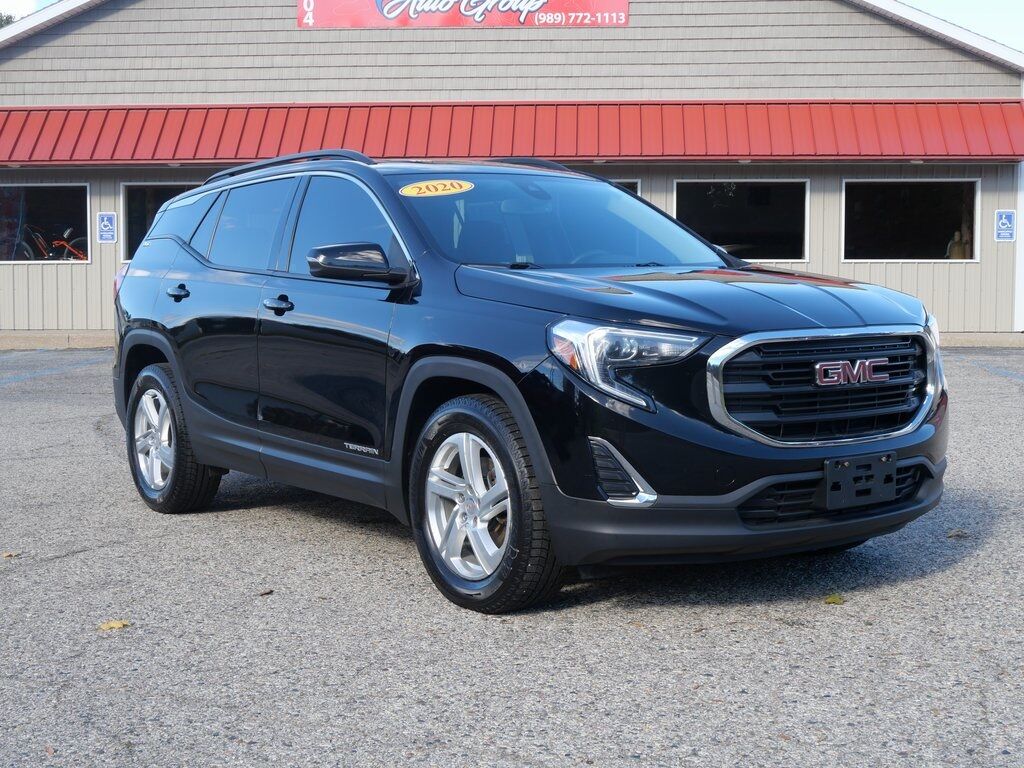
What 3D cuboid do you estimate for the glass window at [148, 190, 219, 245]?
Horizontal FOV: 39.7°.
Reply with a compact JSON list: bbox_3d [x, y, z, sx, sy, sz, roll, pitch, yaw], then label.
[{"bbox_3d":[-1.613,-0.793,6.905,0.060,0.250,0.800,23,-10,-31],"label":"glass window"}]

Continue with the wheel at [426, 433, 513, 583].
[{"bbox_3d":[-0.081,0.401,4.735,0.190,0.485,0.485,-3,5,-35],"label":"wheel"}]

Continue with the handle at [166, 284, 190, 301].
[{"bbox_3d":[-1.529,-0.419,6.525,0.060,0.075,0.250,-3,5,-35],"label":"handle"}]

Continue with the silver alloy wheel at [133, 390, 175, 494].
[{"bbox_3d":[-1.667,0.270,6.947,0.190,0.485,0.485,-3,5,-35],"label":"silver alloy wheel"}]

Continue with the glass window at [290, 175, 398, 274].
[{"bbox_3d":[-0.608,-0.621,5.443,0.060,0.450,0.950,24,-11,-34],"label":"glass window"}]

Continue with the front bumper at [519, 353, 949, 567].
[{"bbox_3d":[0.916,0.216,4.676,1.830,0.650,0.660,-3,5,-35],"label":"front bumper"}]

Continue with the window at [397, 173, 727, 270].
[{"bbox_3d":[0.183,-0.657,5.632,1.410,0.100,0.830,-3,35,-35],"label":"window"}]

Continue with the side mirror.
[{"bbox_3d":[-0.558,-0.428,5.052,0.260,0.190,0.270,-3,5,-35],"label":"side mirror"}]

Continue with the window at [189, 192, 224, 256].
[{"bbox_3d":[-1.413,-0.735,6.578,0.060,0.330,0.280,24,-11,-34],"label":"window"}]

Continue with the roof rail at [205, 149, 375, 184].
[{"bbox_3d":[-1.026,-0.952,6.294,0.080,0.100,1.720,-3,5,-35],"label":"roof rail"}]

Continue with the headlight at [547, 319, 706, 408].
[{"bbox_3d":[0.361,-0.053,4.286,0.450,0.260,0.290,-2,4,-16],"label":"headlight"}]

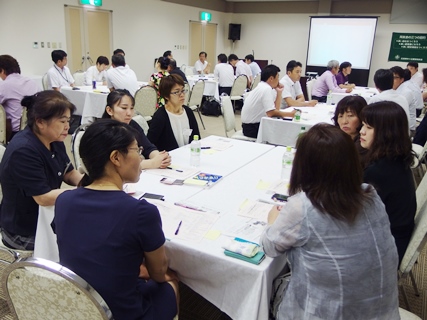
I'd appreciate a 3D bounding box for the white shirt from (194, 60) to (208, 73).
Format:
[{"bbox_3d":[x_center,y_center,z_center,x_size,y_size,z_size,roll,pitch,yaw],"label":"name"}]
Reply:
[{"bbox_3d":[-0.293,-2.373,10.501,0.420,0.533,0.280,0,17,-8],"label":"white shirt"}]

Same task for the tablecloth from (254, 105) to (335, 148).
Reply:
[{"bbox_3d":[1.507,-0.248,5.042,1.200,0.700,1.800,11,19,27],"label":"tablecloth"}]

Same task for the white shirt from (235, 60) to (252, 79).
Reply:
[{"bbox_3d":[0.699,-2.026,9.201,0.380,0.570,0.440,12,19,31],"label":"white shirt"}]

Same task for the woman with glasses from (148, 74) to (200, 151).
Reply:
[{"bbox_3d":[-0.212,-0.075,3.323,0.720,1.220,0.470,17,22,41],"label":"woman with glasses"}]

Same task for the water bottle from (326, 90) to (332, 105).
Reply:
[{"bbox_3d":[1.675,-0.898,5.665,0.066,0.203,0.066,2,17,0],"label":"water bottle"}]

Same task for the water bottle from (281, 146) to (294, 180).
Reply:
[{"bbox_3d":[0.453,0.021,2.395,0.066,0.211,0.066,2,17,0],"label":"water bottle"}]

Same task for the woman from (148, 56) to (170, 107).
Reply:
[{"bbox_3d":[-1.037,-1.185,6.962,0.750,1.220,0.460,11,19,29],"label":"woman"}]

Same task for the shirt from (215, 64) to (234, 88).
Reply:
[{"bbox_3d":[0.242,-1.861,8.701,0.440,0.540,0.300,-5,18,-24],"label":"shirt"}]

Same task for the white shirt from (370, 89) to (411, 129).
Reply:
[{"bbox_3d":[1.896,-0.503,4.301,0.480,0.541,0.360,-6,19,-27],"label":"white shirt"}]

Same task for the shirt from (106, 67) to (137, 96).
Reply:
[{"bbox_3d":[-1.411,-1.146,6.051,0.460,0.561,0.380,-10,21,-36],"label":"shirt"}]

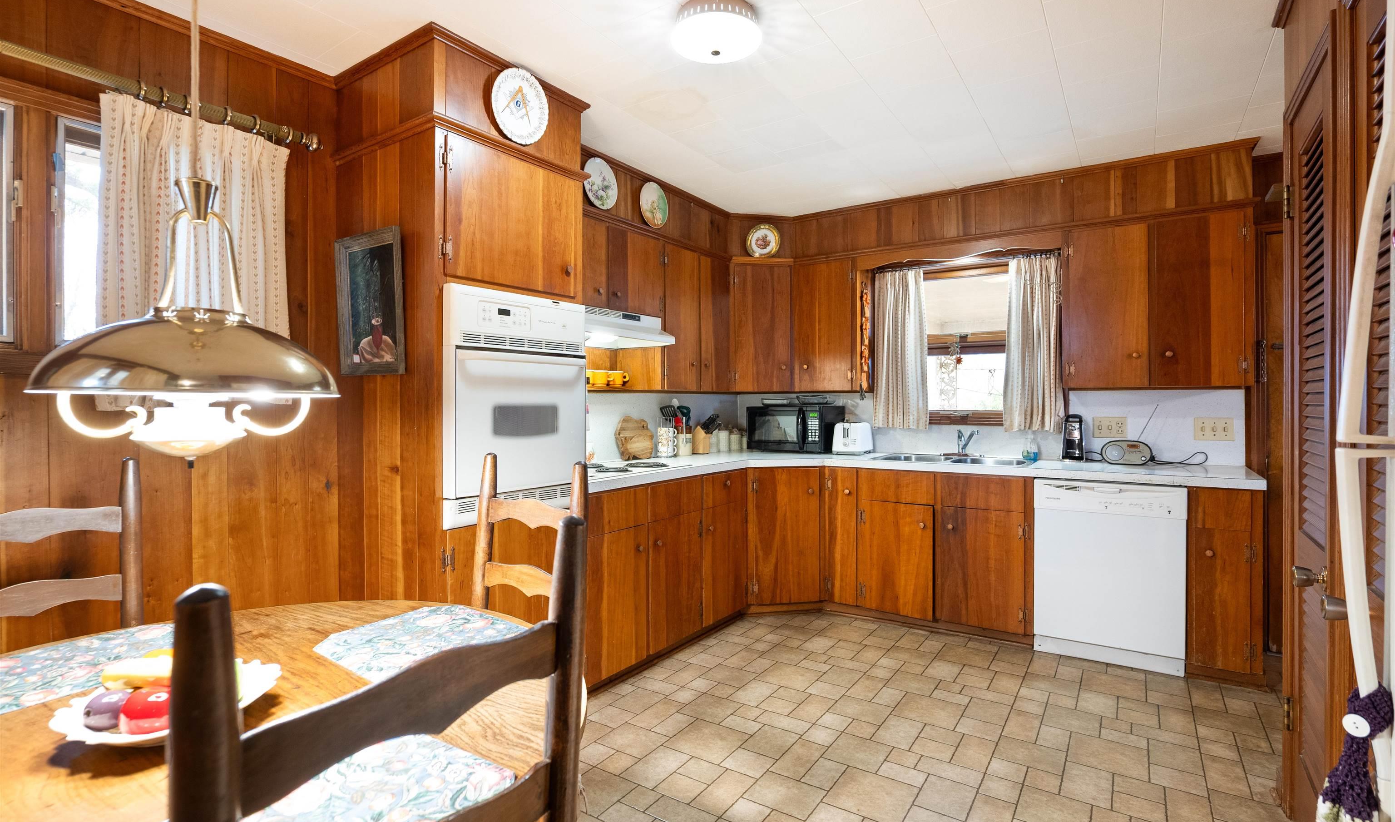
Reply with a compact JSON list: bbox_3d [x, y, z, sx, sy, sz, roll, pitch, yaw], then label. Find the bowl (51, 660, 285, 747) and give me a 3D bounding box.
[{"bbox_3d":[-0.831,0.470,0.980,0.283,0.045,0.283,0,1,34],"label":"bowl"}]

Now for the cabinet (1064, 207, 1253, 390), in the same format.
[{"bbox_3d":[2.359,-0.532,3.223,0.760,0.830,0.320,0,1,34],"label":"cabinet"}]

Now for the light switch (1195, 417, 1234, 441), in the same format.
[{"bbox_3d":[2.678,0.096,3.220,0.163,0.115,0.010,0,0,33],"label":"light switch"}]

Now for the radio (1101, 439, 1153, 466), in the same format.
[{"bbox_3d":[2.296,0.223,3.315,0.228,0.137,0.120,0,1,34],"label":"radio"}]

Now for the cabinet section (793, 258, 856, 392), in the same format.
[{"bbox_3d":[0.922,-0.561,4.236,0.425,0.862,0.310,0,1,36],"label":"cabinet section"}]

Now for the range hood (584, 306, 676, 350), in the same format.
[{"bbox_3d":[-0.537,-0.442,3.207,0.425,0.165,0.870,0,1,34],"label":"range hood"}]

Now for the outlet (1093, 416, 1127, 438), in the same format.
[{"bbox_3d":[2.301,0.094,3.456,0.160,0.116,0.012,0,1,34],"label":"outlet"}]

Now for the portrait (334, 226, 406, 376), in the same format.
[{"bbox_3d":[-1.137,-0.366,2.147,0.410,0.485,0.035,0,2,34],"label":"portrait"}]

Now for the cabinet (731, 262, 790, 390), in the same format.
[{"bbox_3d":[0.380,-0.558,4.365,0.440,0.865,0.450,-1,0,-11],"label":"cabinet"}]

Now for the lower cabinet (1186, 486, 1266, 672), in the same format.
[{"bbox_3d":[2.477,0.750,2.977,0.265,0.810,0.590,0,0,33],"label":"lower cabinet"}]

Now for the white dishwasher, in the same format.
[{"bbox_3d":[2.118,0.774,3.201,0.604,0.856,0.600,0,1,34],"label":"white dishwasher"}]

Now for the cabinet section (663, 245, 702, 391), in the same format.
[{"bbox_3d":[-0.211,-0.544,3.816,0.310,0.848,0.368,0,1,36],"label":"cabinet section"}]

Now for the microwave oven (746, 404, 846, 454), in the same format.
[{"bbox_3d":[0.673,0.122,4.236,0.534,0.304,0.390,0,0,33],"label":"microwave oven"}]

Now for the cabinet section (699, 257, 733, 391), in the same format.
[{"bbox_3d":[-0.005,-0.551,4.101,0.310,0.848,0.335,0,1,36],"label":"cabinet section"}]

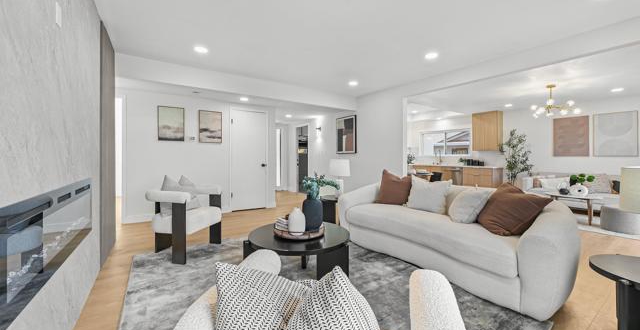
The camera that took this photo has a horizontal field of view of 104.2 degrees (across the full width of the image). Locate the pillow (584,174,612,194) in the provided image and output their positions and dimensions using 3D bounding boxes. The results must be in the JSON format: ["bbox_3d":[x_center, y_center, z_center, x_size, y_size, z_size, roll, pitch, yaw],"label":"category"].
[{"bbox_3d":[5.632,0.376,5.041,0.150,0.390,0.420,18,-8,-33],"label":"pillow"}]

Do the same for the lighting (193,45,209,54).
[{"bbox_3d":[-1.468,-1.407,3.061,0.160,0.025,0.160,0,2,-34],"label":"lighting"}]

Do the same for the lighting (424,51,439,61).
[{"bbox_3d":[1.374,-1.350,3.070,0.180,0.030,0.180,0,2,-33],"label":"lighting"}]

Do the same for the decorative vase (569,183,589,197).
[{"bbox_3d":[4.741,0.472,4.555,0.090,0.235,0.245,-1,2,-39],"label":"decorative vase"}]

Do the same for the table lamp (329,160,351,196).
[{"bbox_3d":[0.330,0.209,4.006,0.320,0.600,0.320,0,1,0],"label":"table lamp"}]

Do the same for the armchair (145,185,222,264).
[{"bbox_3d":[-1.575,0.627,2.887,0.640,0.736,0.720,1,1,11],"label":"armchair"}]

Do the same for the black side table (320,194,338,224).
[{"bbox_3d":[0.230,0.756,3.981,0.470,0.470,0.470,0,1,0],"label":"black side table"}]

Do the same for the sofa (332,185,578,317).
[{"bbox_3d":[1.214,0.639,2.831,0.893,0.770,2.366,0,2,-34],"label":"sofa"}]

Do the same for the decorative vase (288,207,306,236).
[{"bbox_3d":[-0.207,0.487,2.187,0.150,0.232,0.150,1,1,0],"label":"decorative vase"}]

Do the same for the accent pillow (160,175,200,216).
[{"bbox_3d":[-1.646,0.347,2.929,0.170,0.420,0.450,-9,-2,17],"label":"accent pillow"}]

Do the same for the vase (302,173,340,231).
[{"bbox_3d":[0.008,0.343,2.312,0.345,0.515,0.280,1,1,0],"label":"vase"}]

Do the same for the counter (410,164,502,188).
[{"bbox_3d":[4.055,0.480,7.588,0.640,0.910,2.480,0,2,-34],"label":"counter"}]

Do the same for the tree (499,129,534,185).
[{"bbox_3d":[4.889,0.046,6.202,0.850,1.854,0.880,0,2,-33],"label":"tree"}]

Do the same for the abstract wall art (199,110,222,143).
[{"bbox_3d":[-2.046,-0.706,4.684,0.410,0.600,0.030,0,2,-34],"label":"abstract wall art"}]

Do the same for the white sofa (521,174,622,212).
[{"bbox_3d":[5.603,0.591,5.224,0.880,0.820,2.000,0,2,-33],"label":"white sofa"}]

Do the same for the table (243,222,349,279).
[{"bbox_3d":[-0.160,0.814,2.196,0.906,0.430,0.906,0,1,0],"label":"table"}]

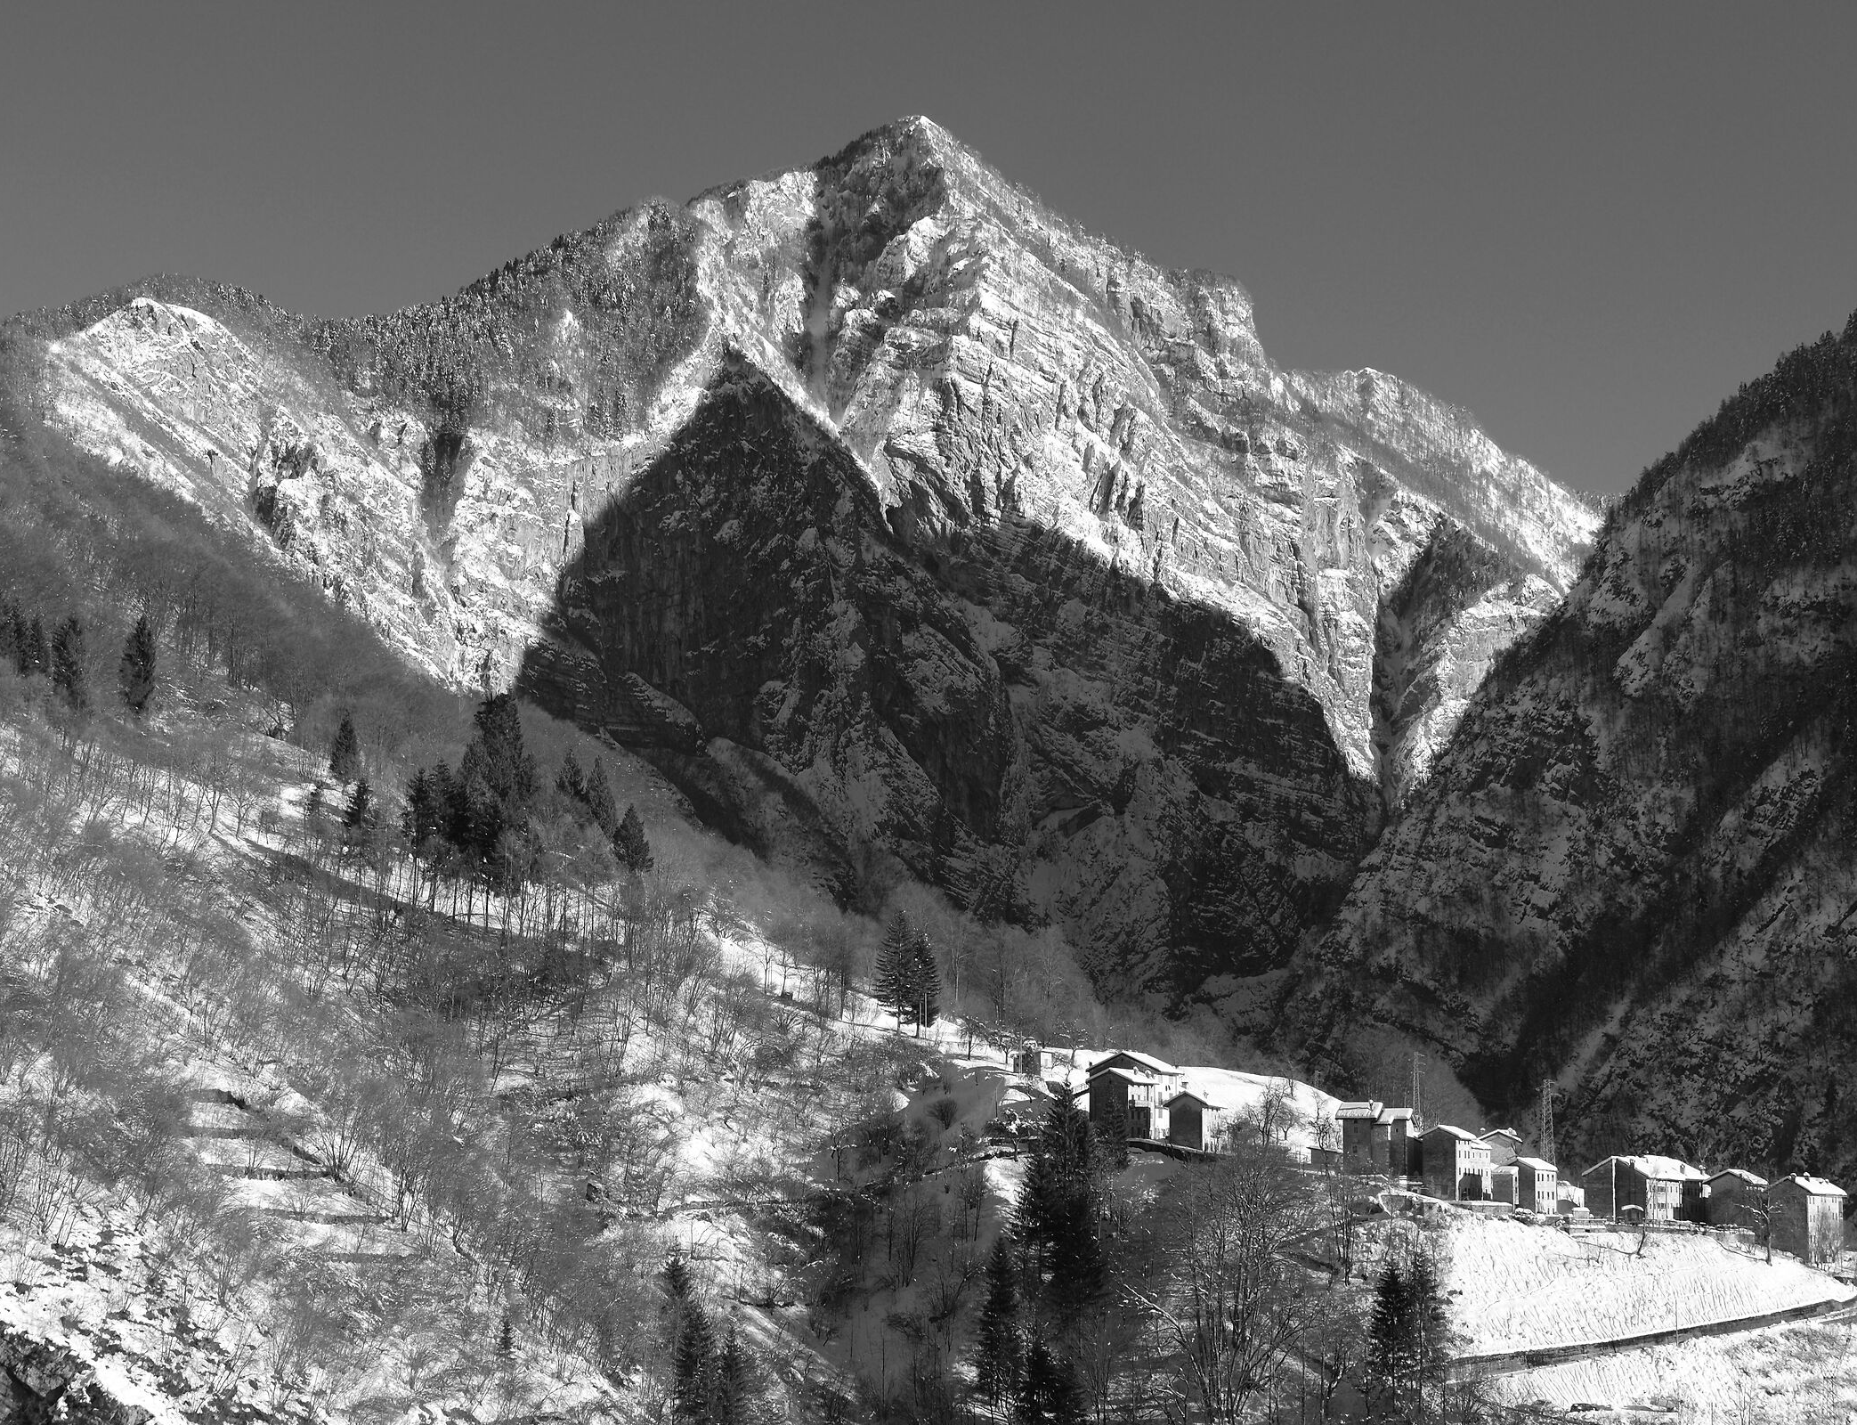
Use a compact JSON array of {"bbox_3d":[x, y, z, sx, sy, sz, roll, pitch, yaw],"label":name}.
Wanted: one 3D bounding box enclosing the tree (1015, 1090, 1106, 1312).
[{"bbox_3d":[17.851,66.653,525.489,11.931,32.121,11.931,0,-9,2],"label":"tree"}]

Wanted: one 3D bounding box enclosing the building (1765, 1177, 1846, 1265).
[{"bbox_3d":[124.489,71.908,546.404,8.221,12.963,8.389,6,-10,-35],"label":"building"}]

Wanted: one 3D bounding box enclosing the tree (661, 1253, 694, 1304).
[{"bbox_3d":[-31.502,71.615,483.714,4.242,8.061,4.242,1,-9,-4],"label":"tree"}]

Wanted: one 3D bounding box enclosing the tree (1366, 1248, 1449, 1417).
[{"bbox_3d":[62.830,81.220,505.000,10.930,22.740,8.740,0,-8,0],"label":"tree"}]

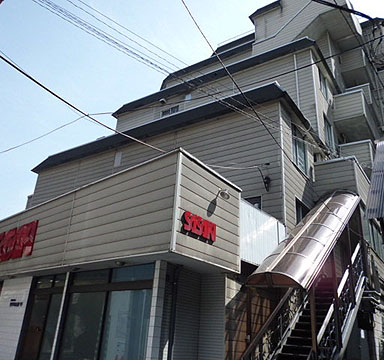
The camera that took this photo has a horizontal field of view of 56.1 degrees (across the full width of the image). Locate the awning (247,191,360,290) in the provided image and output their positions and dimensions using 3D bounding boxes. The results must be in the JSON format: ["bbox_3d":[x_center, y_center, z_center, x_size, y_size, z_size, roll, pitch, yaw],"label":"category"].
[{"bbox_3d":[3.789,1.335,10.851,1.343,0.421,8.330,-11,4,33],"label":"awning"}]

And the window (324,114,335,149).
[{"bbox_3d":[7.081,-2.346,18.596,0.120,1.813,1.627,-11,-26,33],"label":"window"}]

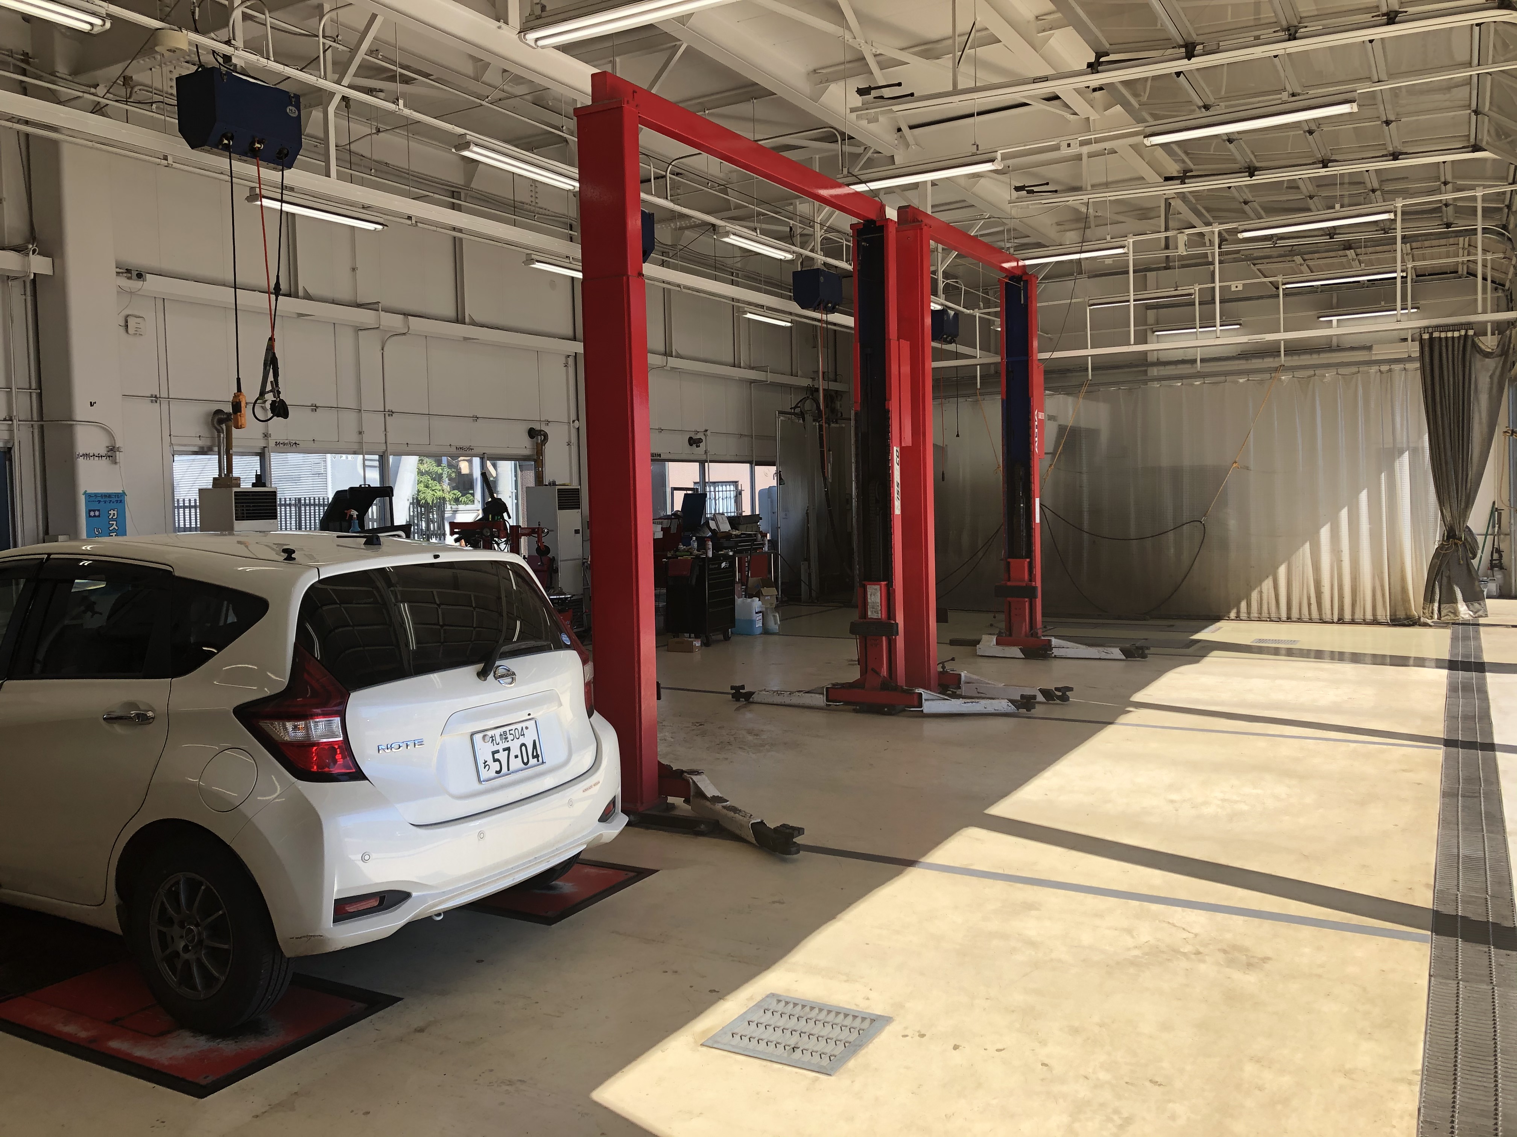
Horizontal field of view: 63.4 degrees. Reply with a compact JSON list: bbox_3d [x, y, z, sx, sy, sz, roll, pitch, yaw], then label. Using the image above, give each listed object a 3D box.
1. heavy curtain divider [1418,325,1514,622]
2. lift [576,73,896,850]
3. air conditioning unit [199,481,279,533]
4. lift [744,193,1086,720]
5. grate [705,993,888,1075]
[{"bbox_3d":[7.972,-1.078,13.860,0.920,3.350,0.450,1,4,30],"label":"heavy curtain divider"},{"bbox_3d":[0.170,-0.735,7.770,2.150,3.850,3.950,1,4,30],"label":"lift"},{"bbox_3d":[-4.773,0.173,11.361,0.480,1.830,0.480,1,4,30],"label":"air conditioning unit"},{"bbox_3d":[1.220,-0.880,9.577,2.170,3.880,1.600,1,4,30],"label":"lift"},{"bbox_3d":[0.126,1.438,3.788,0.442,0.022,0.430,1,4,30],"label":"grate"}]

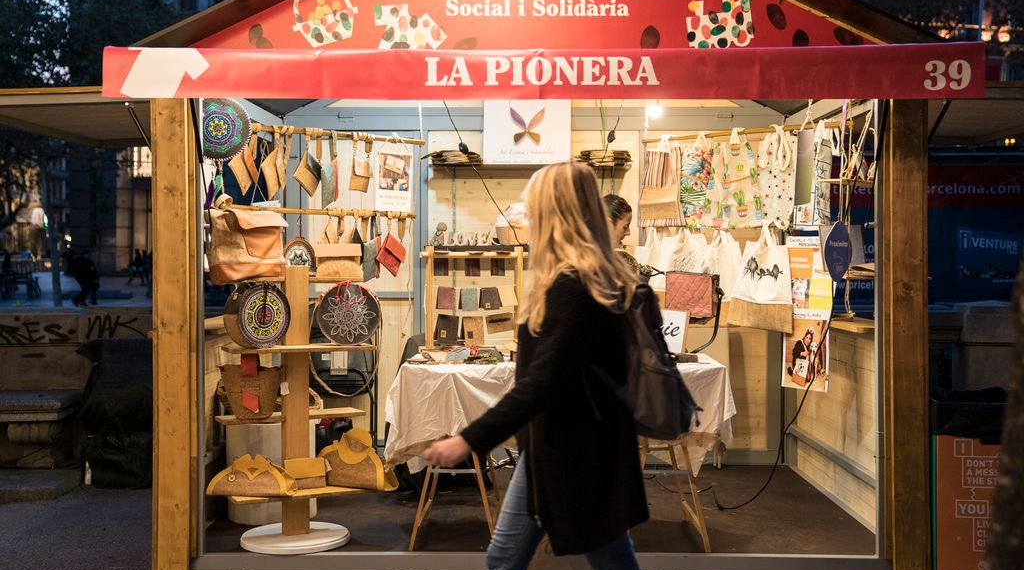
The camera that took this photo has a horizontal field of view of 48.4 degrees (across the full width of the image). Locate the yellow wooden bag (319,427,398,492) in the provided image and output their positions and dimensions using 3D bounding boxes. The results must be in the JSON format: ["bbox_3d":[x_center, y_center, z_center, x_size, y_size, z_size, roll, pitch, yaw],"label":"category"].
[{"bbox_3d":[-0.645,0.736,4.820,0.335,0.255,0.130,0,0,28],"label":"yellow wooden bag"}]

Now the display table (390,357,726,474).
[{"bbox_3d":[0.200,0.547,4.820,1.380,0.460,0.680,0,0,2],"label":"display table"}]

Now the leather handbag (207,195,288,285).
[{"bbox_3d":[-1.065,-0.175,4.600,0.310,0.340,0.140,0,0,-24],"label":"leather handbag"}]

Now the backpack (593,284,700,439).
[{"bbox_3d":[0.438,0.226,3.380,0.190,0.430,0.270,-6,0,16],"label":"backpack"}]

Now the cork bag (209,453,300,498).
[{"bbox_3d":[-1.066,0.772,4.640,0.345,0.170,0.120,0,0,0],"label":"cork bag"}]

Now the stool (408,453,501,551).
[{"bbox_3d":[-0.215,0.700,4.830,0.370,0.710,0.660,0,0,2],"label":"stool"}]

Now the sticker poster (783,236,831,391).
[{"bbox_3d":[1.495,0.143,5.810,0.020,0.780,0.350,0,0,-30],"label":"sticker poster"}]

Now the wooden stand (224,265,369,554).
[{"bbox_3d":[-0.890,0.490,4.690,0.630,1.135,0.430,0,0,-25],"label":"wooden stand"}]

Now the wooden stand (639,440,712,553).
[{"bbox_3d":[0.610,0.700,4.810,0.370,0.710,0.660,0,0,2],"label":"wooden stand"}]

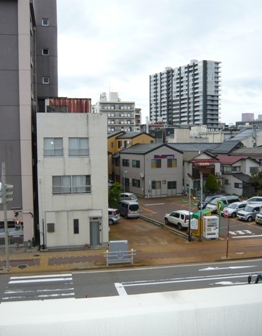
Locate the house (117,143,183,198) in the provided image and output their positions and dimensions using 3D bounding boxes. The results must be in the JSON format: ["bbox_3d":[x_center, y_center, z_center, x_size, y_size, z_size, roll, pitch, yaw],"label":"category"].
[{"bbox_3d":[3.305,0.151,62.005,7.630,8.500,9.750,-2,4,-27],"label":"house"}]

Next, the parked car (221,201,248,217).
[{"bbox_3d":[12.527,4.832,42.752,3.750,1.520,1.660,-2,4,-24],"label":"parked car"}]

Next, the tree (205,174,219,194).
[{"bbox_3d":[13.248,2.847,58.800,2.150,3.450,2.150,0,4,0],"label":"tree"}]

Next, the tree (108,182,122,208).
[{"bbox_3d":[-2.169,3.625,45.819,2.300,3.650,2.300,0,4,0],"label":"tree"}]

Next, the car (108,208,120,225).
[{"bbox_3d":[-3.165,5.009,39.931,3.700,1.620,1.580,1,4,22],"label":"car"}]

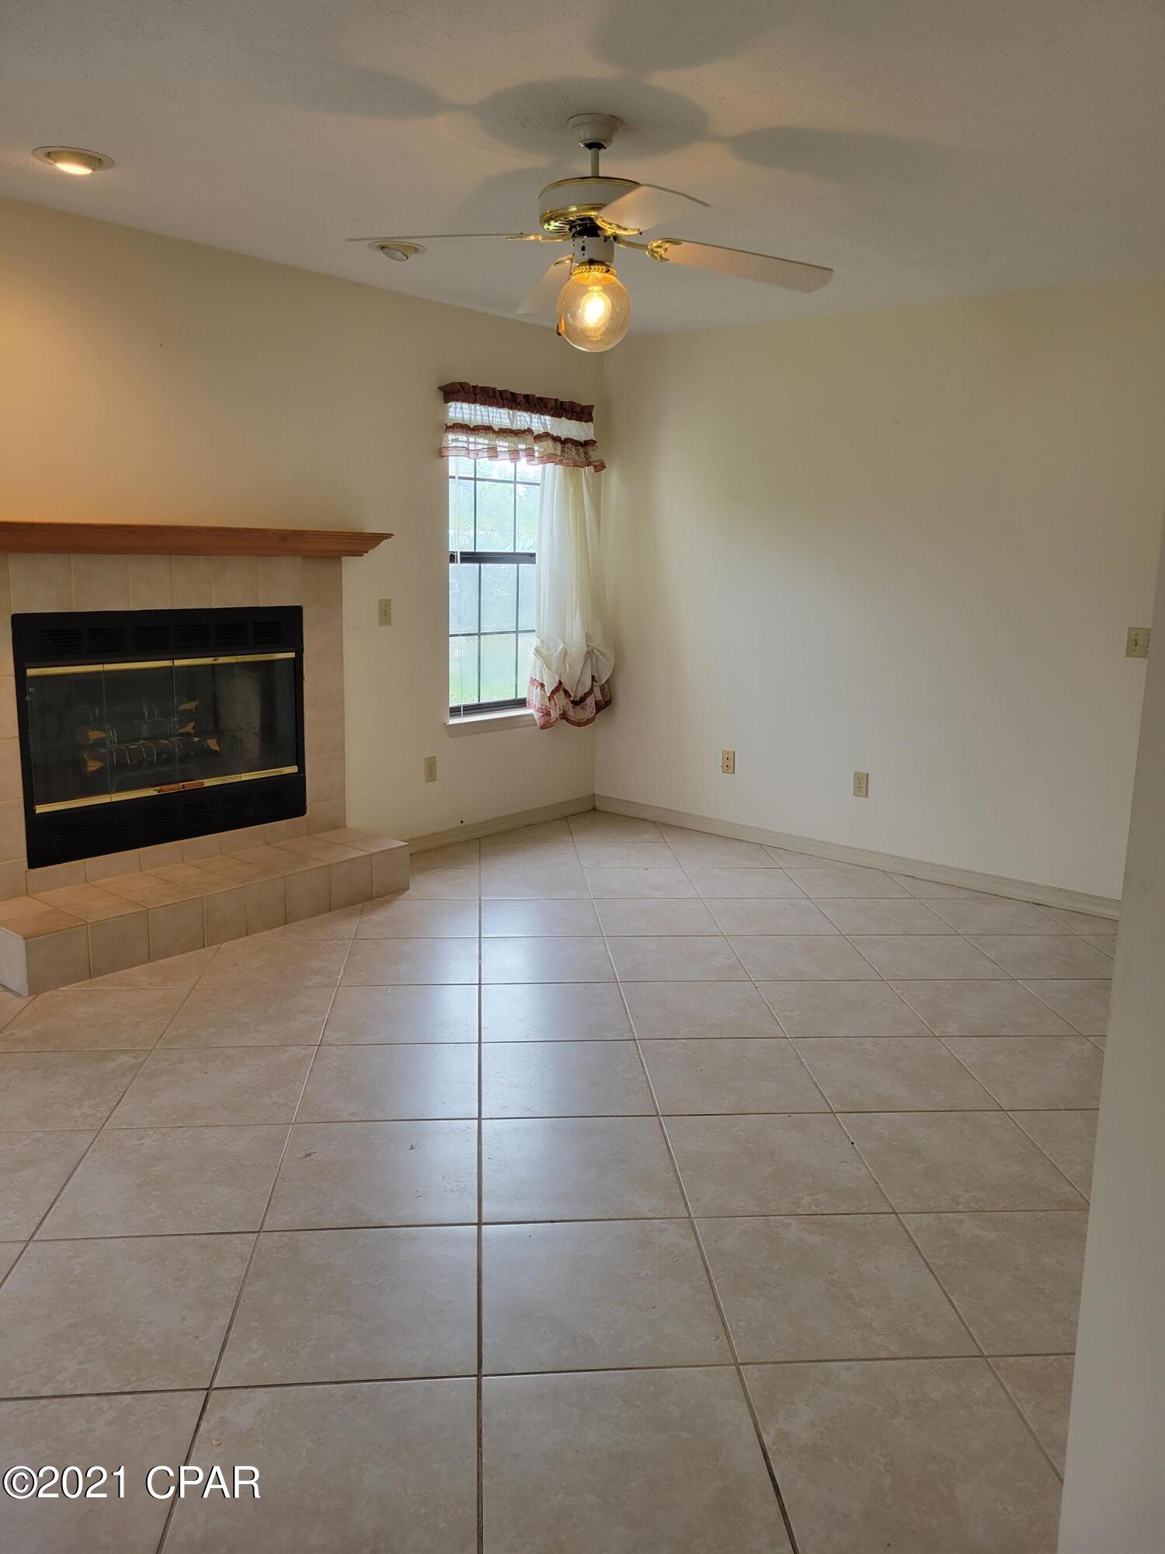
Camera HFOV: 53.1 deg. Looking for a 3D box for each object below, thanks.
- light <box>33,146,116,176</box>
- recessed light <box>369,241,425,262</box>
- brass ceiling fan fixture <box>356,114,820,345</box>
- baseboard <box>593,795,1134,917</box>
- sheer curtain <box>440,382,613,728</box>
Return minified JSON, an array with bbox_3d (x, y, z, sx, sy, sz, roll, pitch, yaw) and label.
[{"bbox_3d":[-1.403,-1.681,3.219,0.210,0.050,0.210,11,15,39],"label":"light"},{"bbox_3d":[-0.652,-1.844,4.117,0.205,0.050,0.205,0,11,-5],"label":"recessed light"},{"bbox_3d":[0.039,-1.324,2.877,1.180,0.535,1.180,-2,12,-15],"label":"brass ceiling fan fixture"},{"bbox_3d":[1.121,0.342,5.520,2.750,0.086,0.018,11,15,39],"label":"baseboard"},{"bbox_3d":[-0.234,-0.996,5.625,0.150,1.600,1.150,11,15,39],"label":"sheer curtain"}]

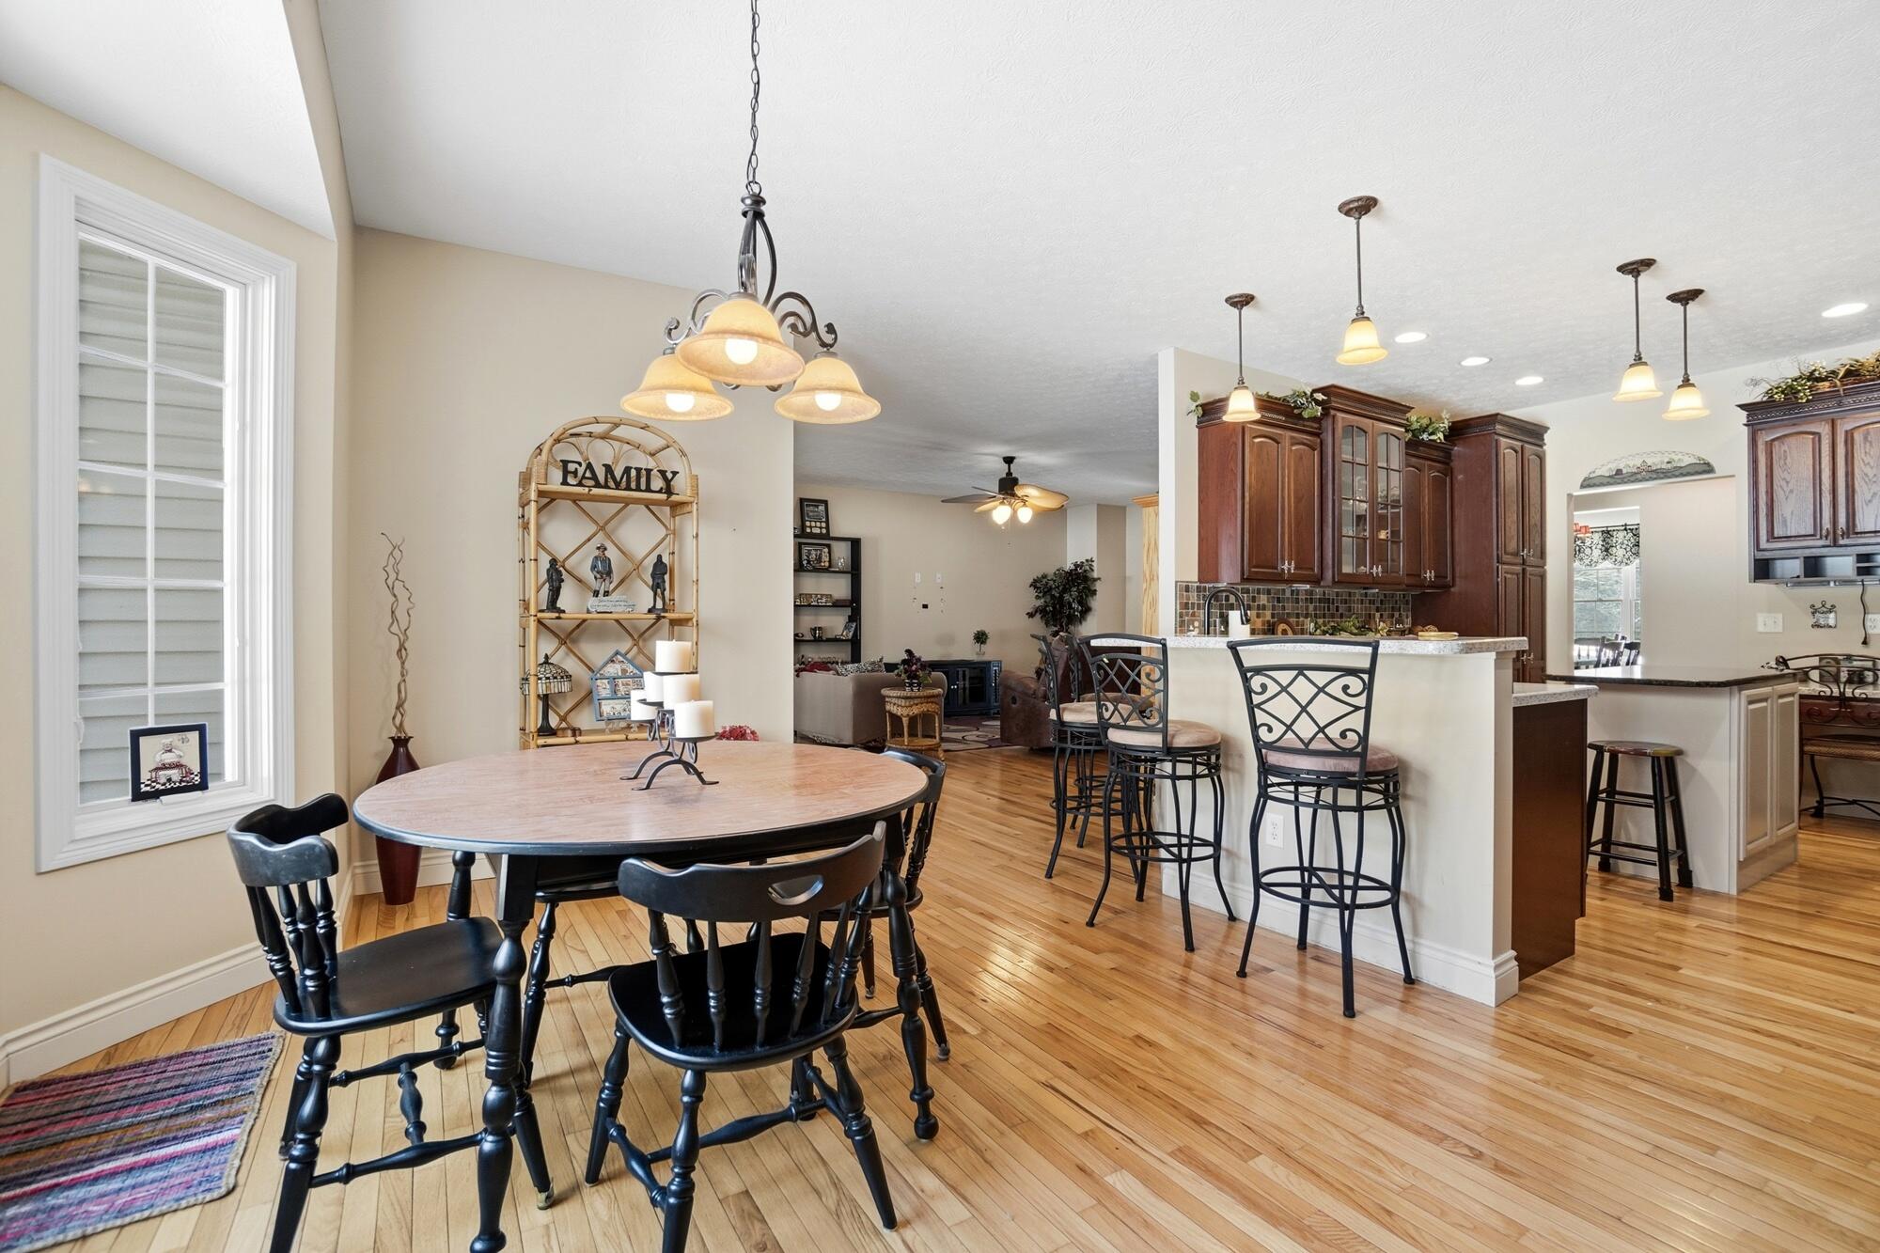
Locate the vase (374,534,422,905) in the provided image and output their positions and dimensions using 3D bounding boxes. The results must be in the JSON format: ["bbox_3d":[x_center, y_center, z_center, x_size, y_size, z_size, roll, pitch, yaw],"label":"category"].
[{"bbox_3d":[-2.207,0.370,3.190,0.160,1.490,0.160,0,0,-35],"label":"vase"}]

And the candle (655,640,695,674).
[{"bbox_3d":[-0.588,0.067,1.735,0.079,0.073,0.079,0,0,-32],"label":"candle"}]

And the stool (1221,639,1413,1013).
[{"bbox_3d":[1.178,0.568,2.430,0.460,1.075,0.540,0,0,38],"label":"stool"}]

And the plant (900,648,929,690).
[{"bbox_3d":[-0.210,0.354,6.400,0.260,0.350,0.250,0,0,0],"label":"plant"}]

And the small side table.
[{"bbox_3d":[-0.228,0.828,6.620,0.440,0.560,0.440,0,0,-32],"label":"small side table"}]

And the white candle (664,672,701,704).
[{"bbox_3d":[-0.578,0.146,1.760,0.081,0.077,0.081,0,0,-34],"label":"white candle"}]

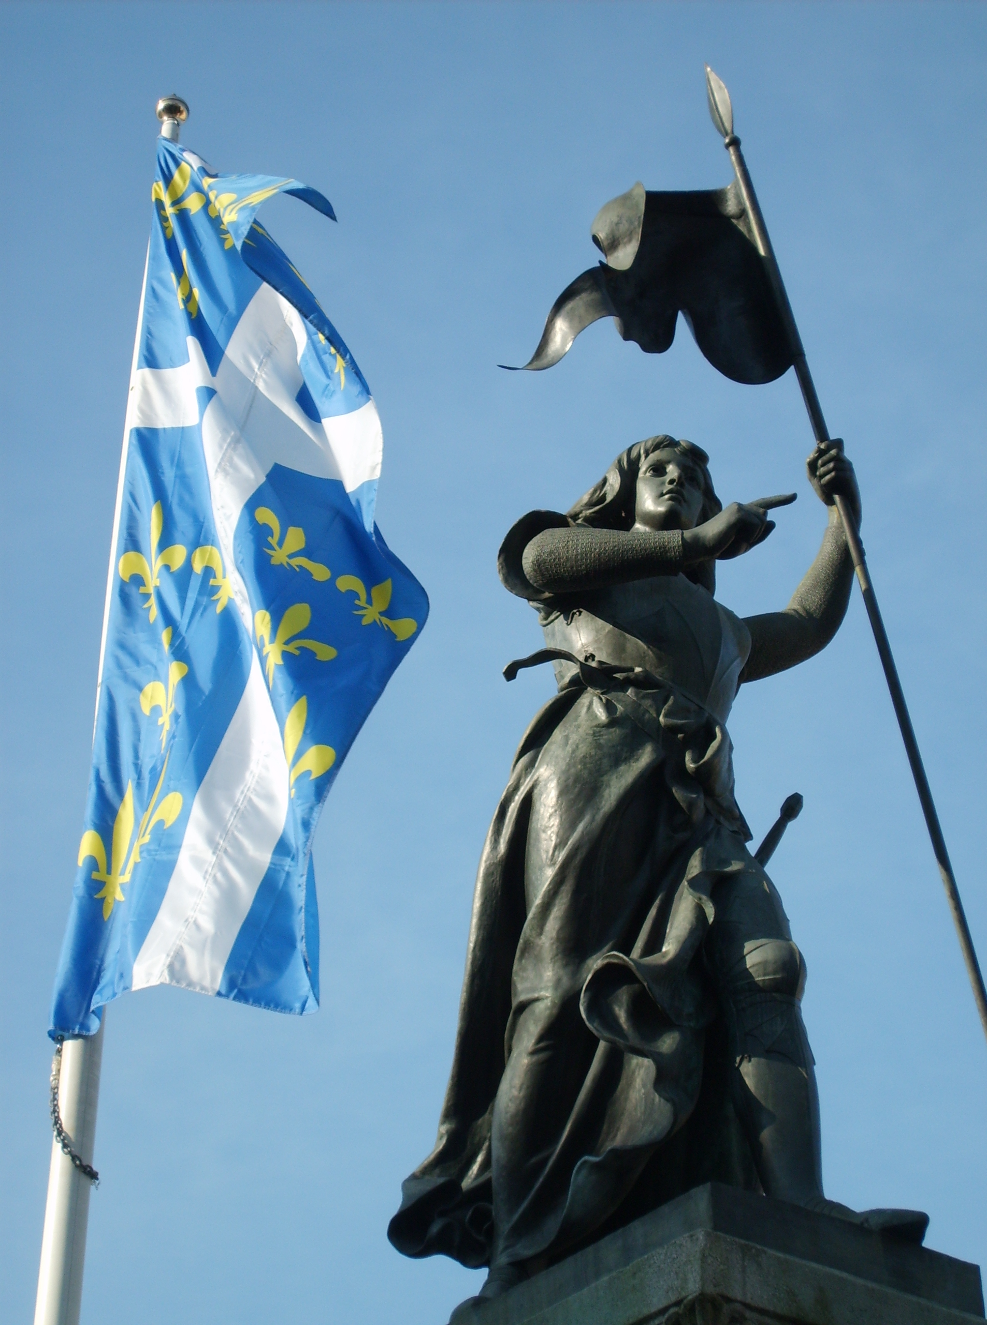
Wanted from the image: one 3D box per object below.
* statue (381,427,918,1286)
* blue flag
[{"bbox_3d":[0.366,0.393,6.465,0.877,2.284,0.990,23,-41,-29],"label":"statue"},{"bbox_3d":[-0.622,-0.420,7.094,0.820,2.922,0.450,-2,-35,3],"label":"blue flag"}]

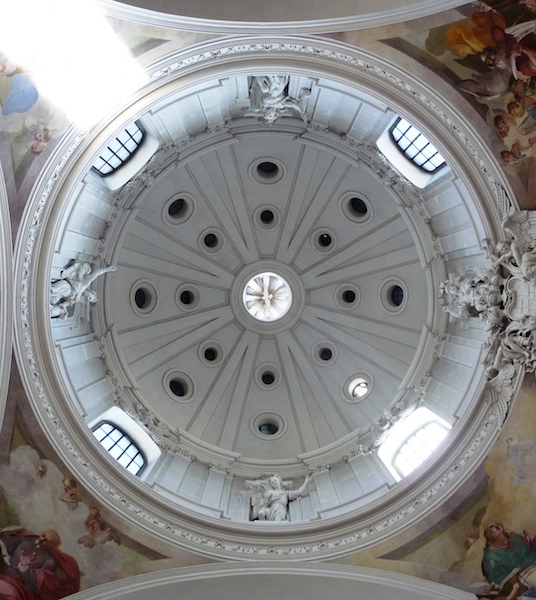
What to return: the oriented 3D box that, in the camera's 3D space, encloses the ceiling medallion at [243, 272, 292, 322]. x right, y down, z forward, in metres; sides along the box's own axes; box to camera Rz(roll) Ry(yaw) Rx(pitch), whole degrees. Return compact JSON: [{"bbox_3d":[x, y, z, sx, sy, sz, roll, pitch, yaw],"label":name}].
[{"bbox_3d":[0.000,-0.100,32.000,2.300,0.400,2.300,0,-90,0],"label":"ceiling medallion"}]

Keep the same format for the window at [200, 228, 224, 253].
[{"bbox_3d":[-2.577,-2.666,30.851,1.200,0.280,1.200,-45,-58,0],"label":"window"}]

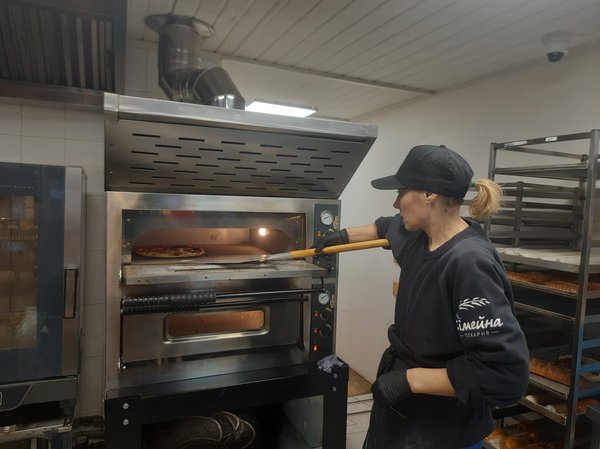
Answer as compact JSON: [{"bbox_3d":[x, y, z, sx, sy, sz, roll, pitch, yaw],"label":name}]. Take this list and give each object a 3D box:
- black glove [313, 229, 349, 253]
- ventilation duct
[{"bbox_3d":[0.117,0.062,1.610,0.135,0.080,0.085,-17,-6,30],"label":"black glove"},{"bbox_3d":[-0.525,-0.731,2.080,0.510,0.530,0.360,3,4,12],"label":"ventilation duct"}]

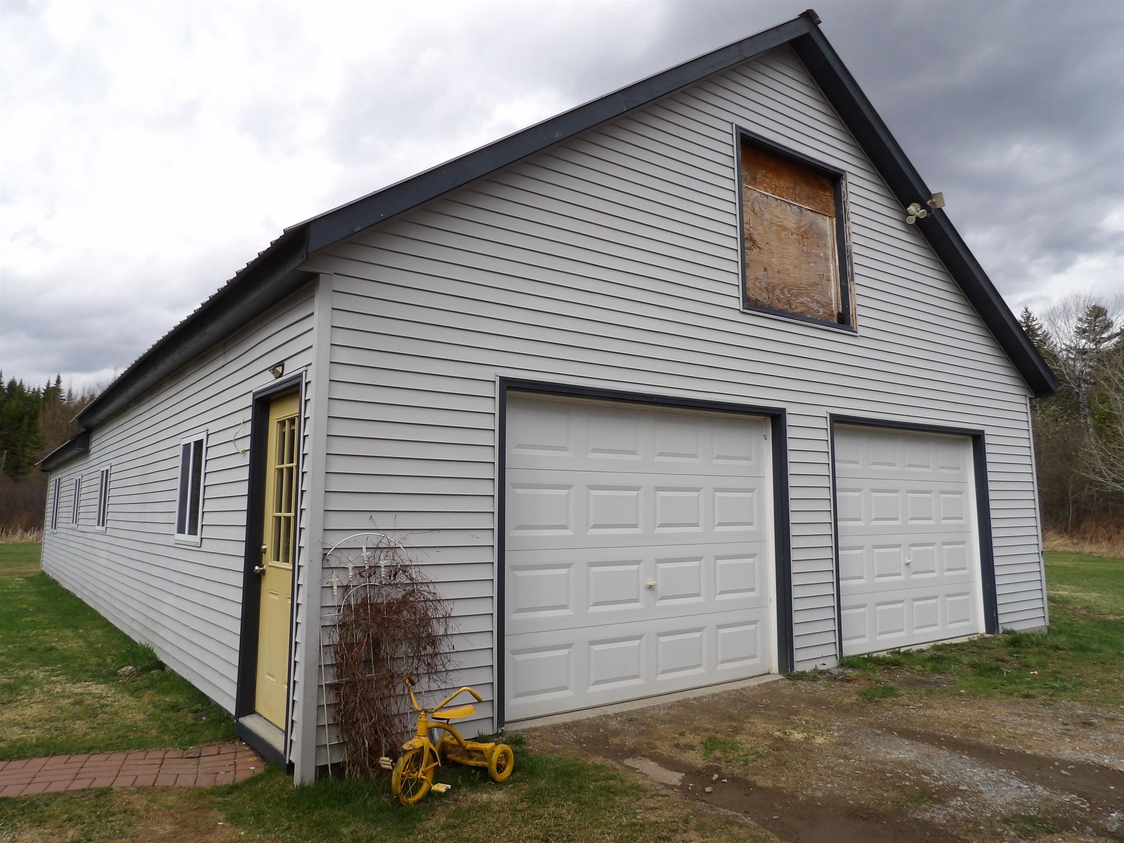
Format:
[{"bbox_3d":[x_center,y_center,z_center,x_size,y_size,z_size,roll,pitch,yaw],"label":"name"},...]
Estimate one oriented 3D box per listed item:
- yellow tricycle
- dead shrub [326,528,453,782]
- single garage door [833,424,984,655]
[{"bbox_3d":[-0.609,1.551,3.900,0.450,0.570,0.700,-4,-8,31],"label":"yellow tricycle"},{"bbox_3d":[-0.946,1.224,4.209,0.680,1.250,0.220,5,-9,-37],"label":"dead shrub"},{"bbox_3d":[3.477,1.128,7.786,2.740,2.140,0.100,5,-9,-37],"label":"single garage door"}]

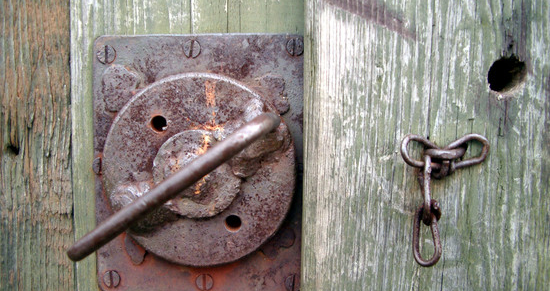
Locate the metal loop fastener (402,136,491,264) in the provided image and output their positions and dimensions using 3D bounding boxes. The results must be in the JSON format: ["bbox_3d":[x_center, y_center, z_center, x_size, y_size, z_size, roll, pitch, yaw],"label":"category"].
[{"bbox_3d":[0.102,0.033,0.350,0.053,0.079,0.024,0,3,0],"label":"metal loop fastener"}]

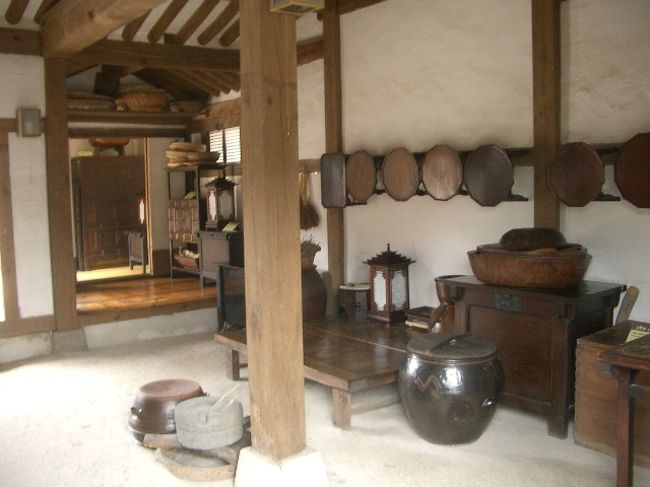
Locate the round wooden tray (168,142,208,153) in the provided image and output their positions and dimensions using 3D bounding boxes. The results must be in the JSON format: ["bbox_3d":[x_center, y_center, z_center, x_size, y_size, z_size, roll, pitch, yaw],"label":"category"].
[{"bbox_3d":[-1.746,-1.220,8.339,0.480,0.100,0.480,-1,5,0],"label":"round wooden tray"}]

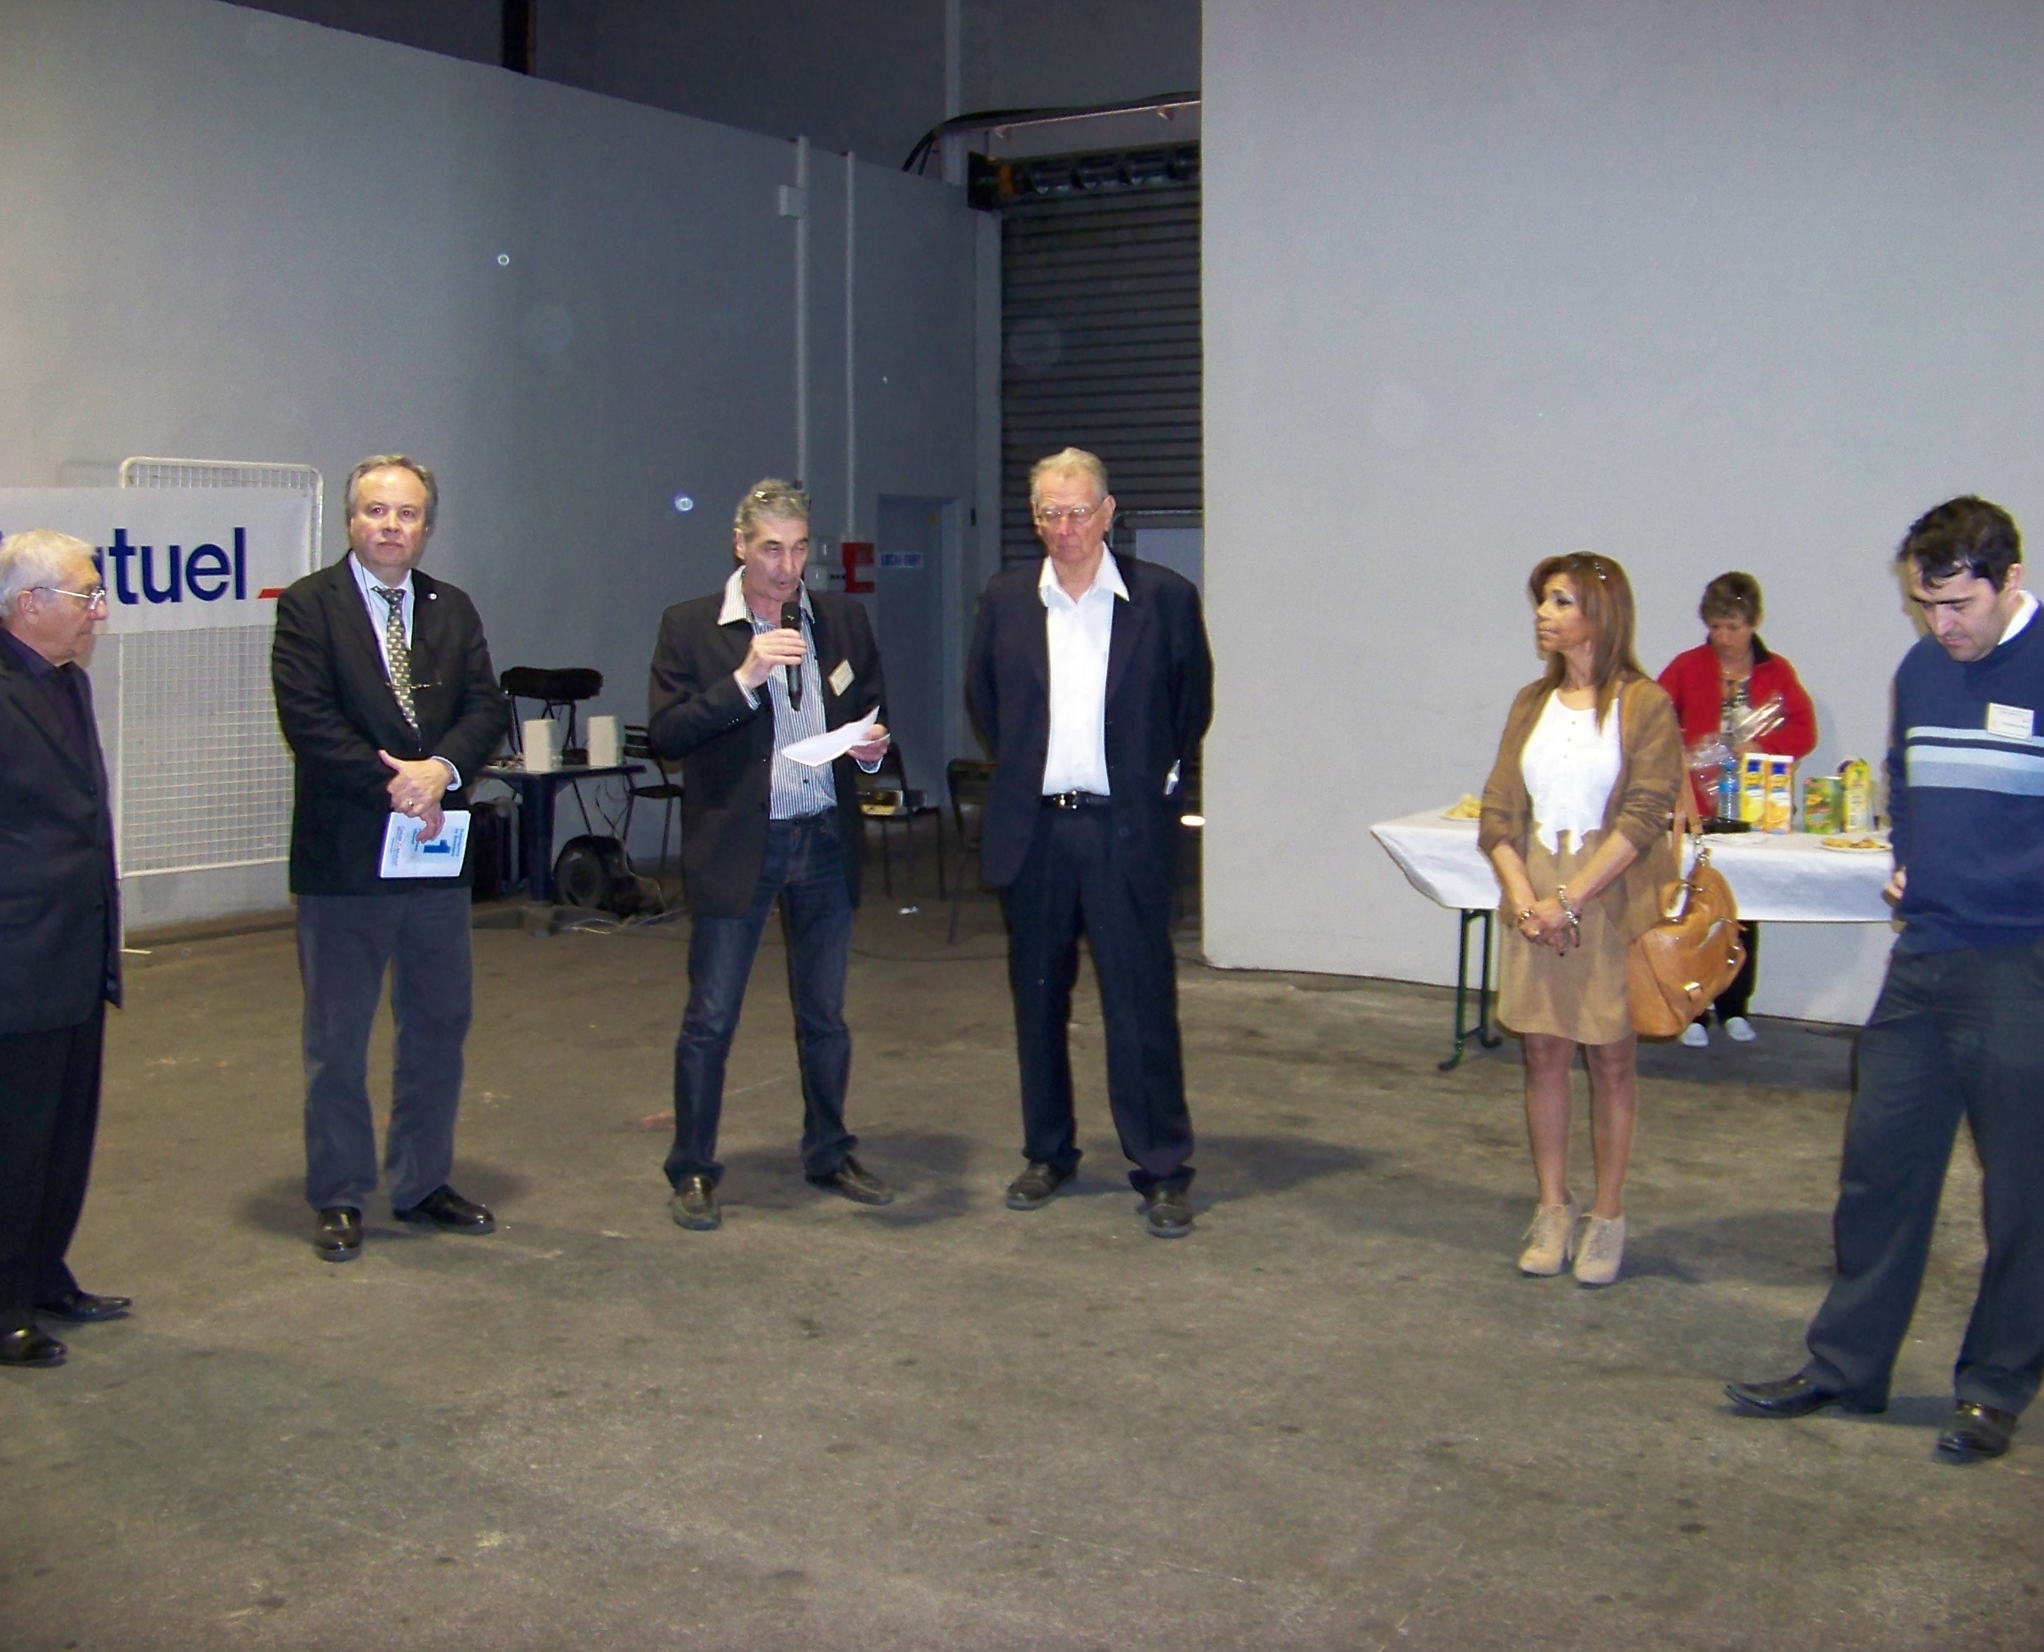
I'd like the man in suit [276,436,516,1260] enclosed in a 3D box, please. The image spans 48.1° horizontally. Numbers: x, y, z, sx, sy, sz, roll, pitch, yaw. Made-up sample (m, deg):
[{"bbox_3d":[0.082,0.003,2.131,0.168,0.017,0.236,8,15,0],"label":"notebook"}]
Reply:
[{"bbox_3d":[-1.455,0.049,5.304,0.550,1.805,0.410,-3,7,-27],"label":"man in suit"}]

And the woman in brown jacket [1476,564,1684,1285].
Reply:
[{"bbox_3d":[1.235,0.185,5.056,0.430,1.585,0.370,3,7,29],"label":"woman in brown jacket"}]

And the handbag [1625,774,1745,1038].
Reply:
[{"bbox_3d":[1.455,0.169,5.045,0.190,0.580,0.340,5,8,40],"label":"handbag"}]

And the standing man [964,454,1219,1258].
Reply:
[{"bbox_3d":[0.185,0.011,5.501,0.580,1.840,0.430,1,6,14],"label":"standing man"}]

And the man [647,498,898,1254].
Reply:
[{"bbox_3d":[-0.600,0.045,5.534,0.570,1.765,0.470,-3,7,-29],"label":"man"}]

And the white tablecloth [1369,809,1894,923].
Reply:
[{"bbox_3d":[2.210,0.136,6.863,2.160,0.240,0.830,3,7,28],"label":"white tablecloth"}]

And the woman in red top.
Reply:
[{"bbox_3d":[2.360,-0.057,7.605,0.500,1.540,0.420,2,6,21],"label":"woman in red top"}]

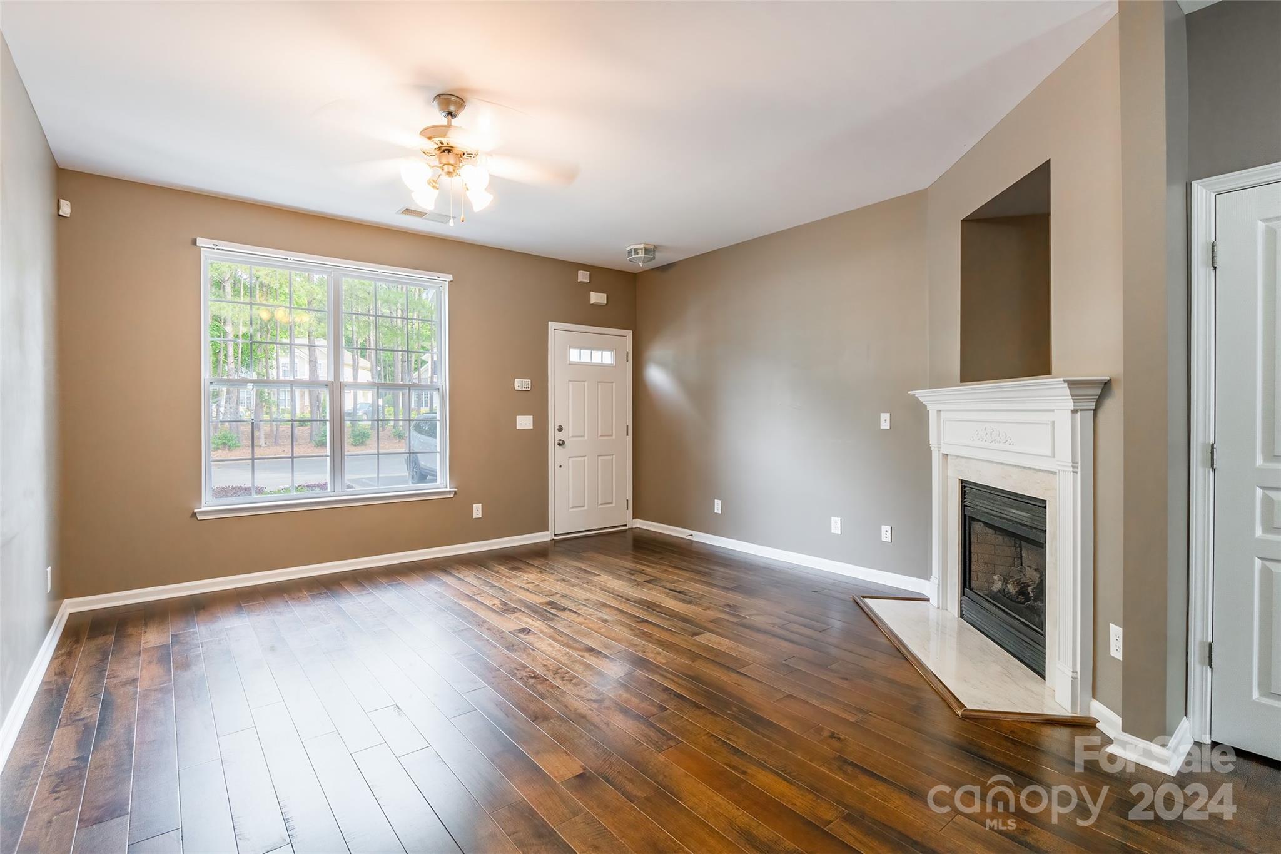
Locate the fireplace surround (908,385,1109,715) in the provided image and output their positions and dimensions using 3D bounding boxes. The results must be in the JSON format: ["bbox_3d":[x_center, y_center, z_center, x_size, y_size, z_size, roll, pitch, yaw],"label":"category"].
[{"bbox_3d":[1.795,0.466,3.015,0.176,1.345,1.545,0,1,4],"label":"fireplace surround"}]

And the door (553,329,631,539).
[{"bbox_3d":[-0.492,0.057,5.807,0.885,2.020,0.050,-1,1,-37],"label":"door"}]

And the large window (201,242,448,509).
[{"bbox_3d":[-2.350,-0.348,4.440,1.690,1.820,0.100,-1,1,-37],"label":"large window"}]

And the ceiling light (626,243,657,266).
[{"bbox_3d":[0.009,-1.546,5.168,0.280,0.170,0.280,-1,2,-40],"label":"ceiling light"}]

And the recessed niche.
[{"bbox_3d":[2.118,-0.733,2.958,0.480,0.968,0.831,0,1,4],"label":"recessed niche"}]

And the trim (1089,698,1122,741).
[{"bbox_3d":[1.800,1.129,2.194,0.030,0.093,0.165,0,1,4],"label":"trim"}]

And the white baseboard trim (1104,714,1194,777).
[{"bbox_3d":[1.879,1.130,2.097,0.330,0.094,0.190,-1,2,-40],"label":"white baseboard trim"}]

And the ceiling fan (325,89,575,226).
[{"bbox_3d":[-0.927,-1.284,2.777,1.300,0.590,1.300,-1,1,-37],"label":"ceiling fan"}]

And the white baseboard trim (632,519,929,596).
[{"bbox_3d":[0.969,1.074,5.033,0.022,0.092,3.040,-1,2,-40],"label":"white baseboard trim"}]

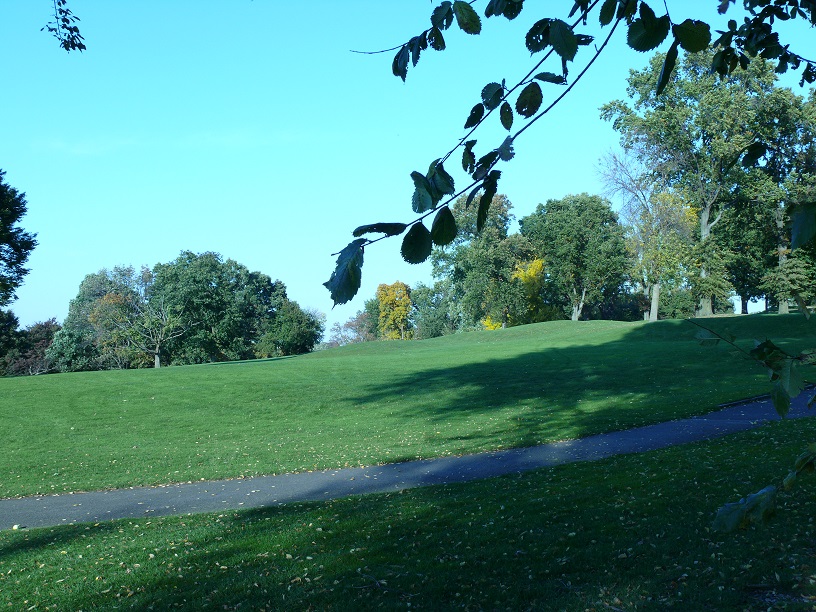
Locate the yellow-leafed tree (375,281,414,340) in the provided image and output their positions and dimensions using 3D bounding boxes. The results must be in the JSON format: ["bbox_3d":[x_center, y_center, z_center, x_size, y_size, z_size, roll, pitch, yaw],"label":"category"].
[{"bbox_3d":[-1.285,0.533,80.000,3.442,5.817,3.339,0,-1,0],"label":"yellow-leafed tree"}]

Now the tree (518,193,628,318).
[{"bbox_3d":[12.511,-3.663,62.000,7.965,9.656,7.726,0,-1,0],"label":"tree"}]

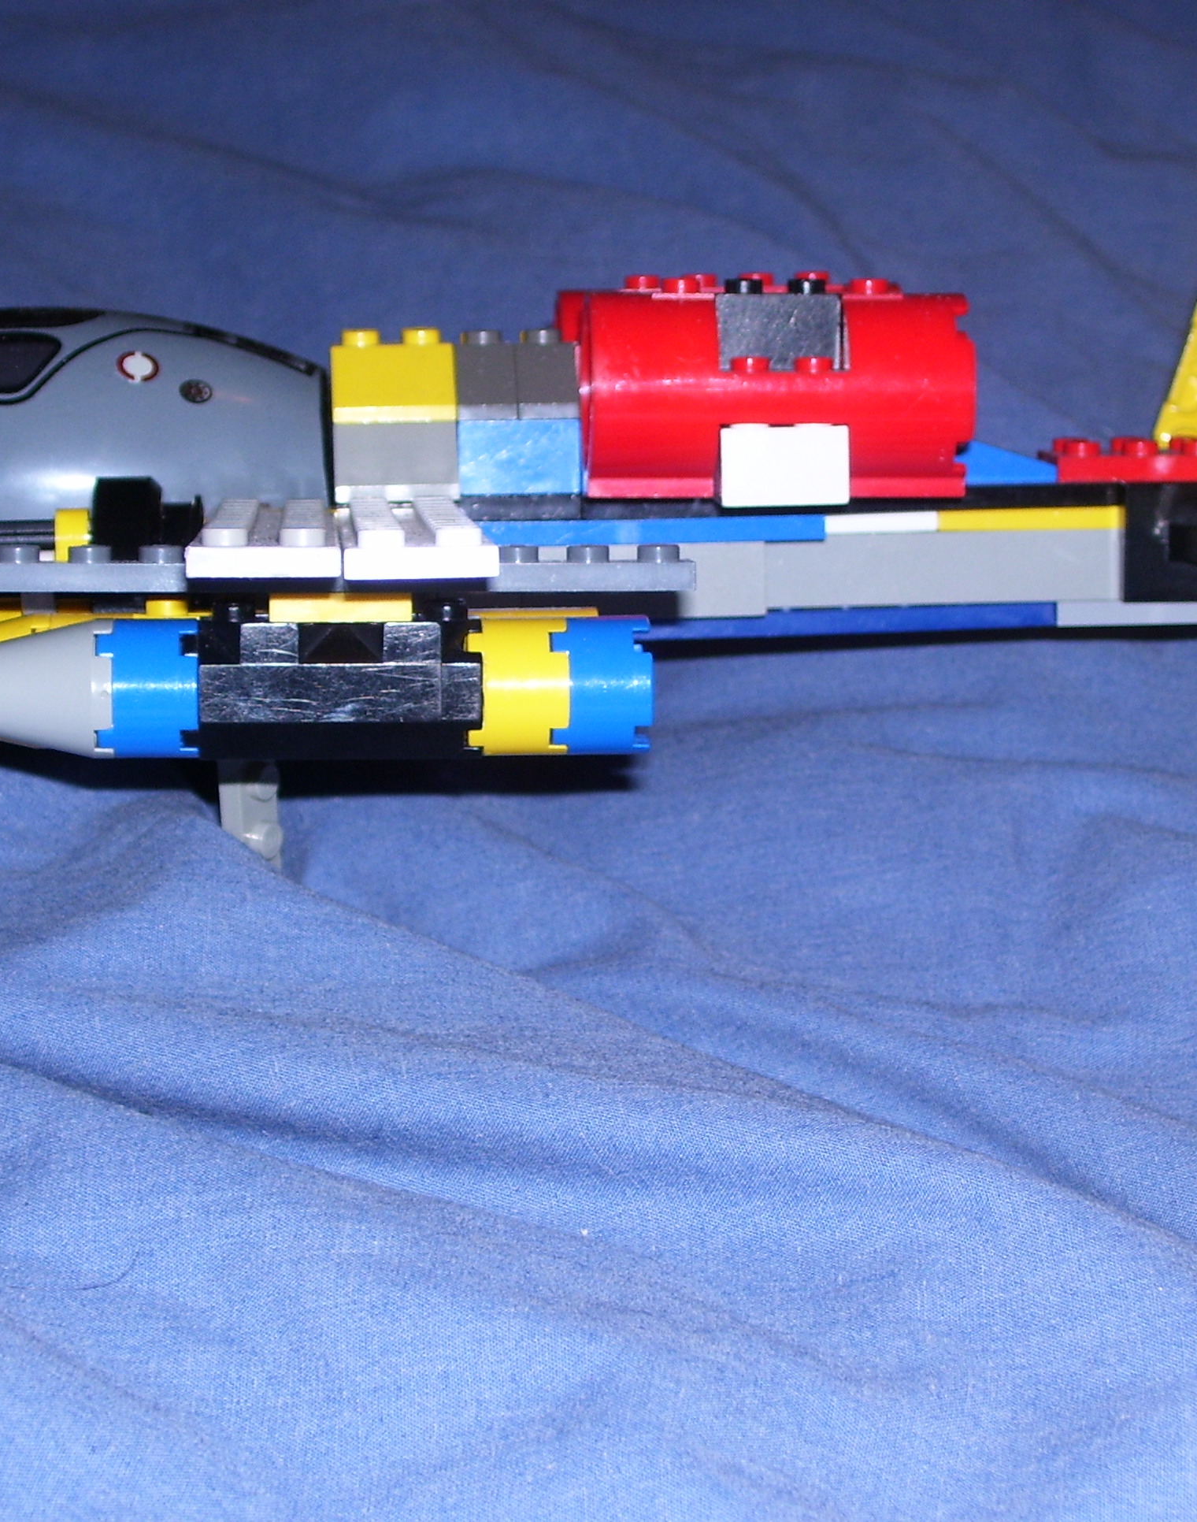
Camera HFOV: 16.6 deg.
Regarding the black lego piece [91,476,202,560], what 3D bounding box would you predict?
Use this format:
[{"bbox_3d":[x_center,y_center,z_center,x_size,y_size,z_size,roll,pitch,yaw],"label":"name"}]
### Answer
[{"bbox_3d":[-0.053,-0.028,0.483,0.013,0.011,0.009,-1,8,-4],"label":"black lego piece"}]

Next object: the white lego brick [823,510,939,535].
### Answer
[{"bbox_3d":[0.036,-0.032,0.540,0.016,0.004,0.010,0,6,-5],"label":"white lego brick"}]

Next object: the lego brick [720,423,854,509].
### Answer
[{"bbox_3d":[0.023,-0.038,0.517,0.016,0.010,0.009,-1,8,-4],"label":"lego brick"}]

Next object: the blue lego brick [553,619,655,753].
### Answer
[{"bbox_3d":[0.000,-0.009,0.480,0.011,0.016,0.016,0,6,-5],"label":"blue lego brick"}]

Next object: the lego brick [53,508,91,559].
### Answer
[{"bbox_3d":[-0.065,-0.027,0.506,0.004,0.008,0.008,0,6,-5],"label":"lego brick"}]

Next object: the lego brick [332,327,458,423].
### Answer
[{"bbox_3d":[-0.027,-0.050,0.536,0.016,0.011,0.016,0,6,-5],"label":"lego brick"}]

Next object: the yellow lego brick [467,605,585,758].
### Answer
[{"bbox_3d":[-0.010,-0.009,0.479,0.011,0.016,0.016,0,6,-5],"label":"yellow lego brick"}]

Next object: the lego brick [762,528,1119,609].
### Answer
[{"bbox_3d":[0.045,-0.027,0.551,0.048,0.010,0.013,-1,8,-4],"label":"lego brick"}]

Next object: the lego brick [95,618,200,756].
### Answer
[{"bbox_3d":[-0.051,-0.008,0.470,0.011,0.016,0.016,-1,8,-4],"label":"lego brick"}]

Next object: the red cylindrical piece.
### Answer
[{"bbox_3d":[0.023,-0.048,0.523,0.048,0.027,0.024,-1,8,-4],"label":"red cylindrical piece"}]

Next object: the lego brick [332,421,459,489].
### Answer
[{"bbox_3d":[-0.026,-0.039,0.528,0.016,0.010,0.015,-1,8,-4],"label":"lego brick"}]

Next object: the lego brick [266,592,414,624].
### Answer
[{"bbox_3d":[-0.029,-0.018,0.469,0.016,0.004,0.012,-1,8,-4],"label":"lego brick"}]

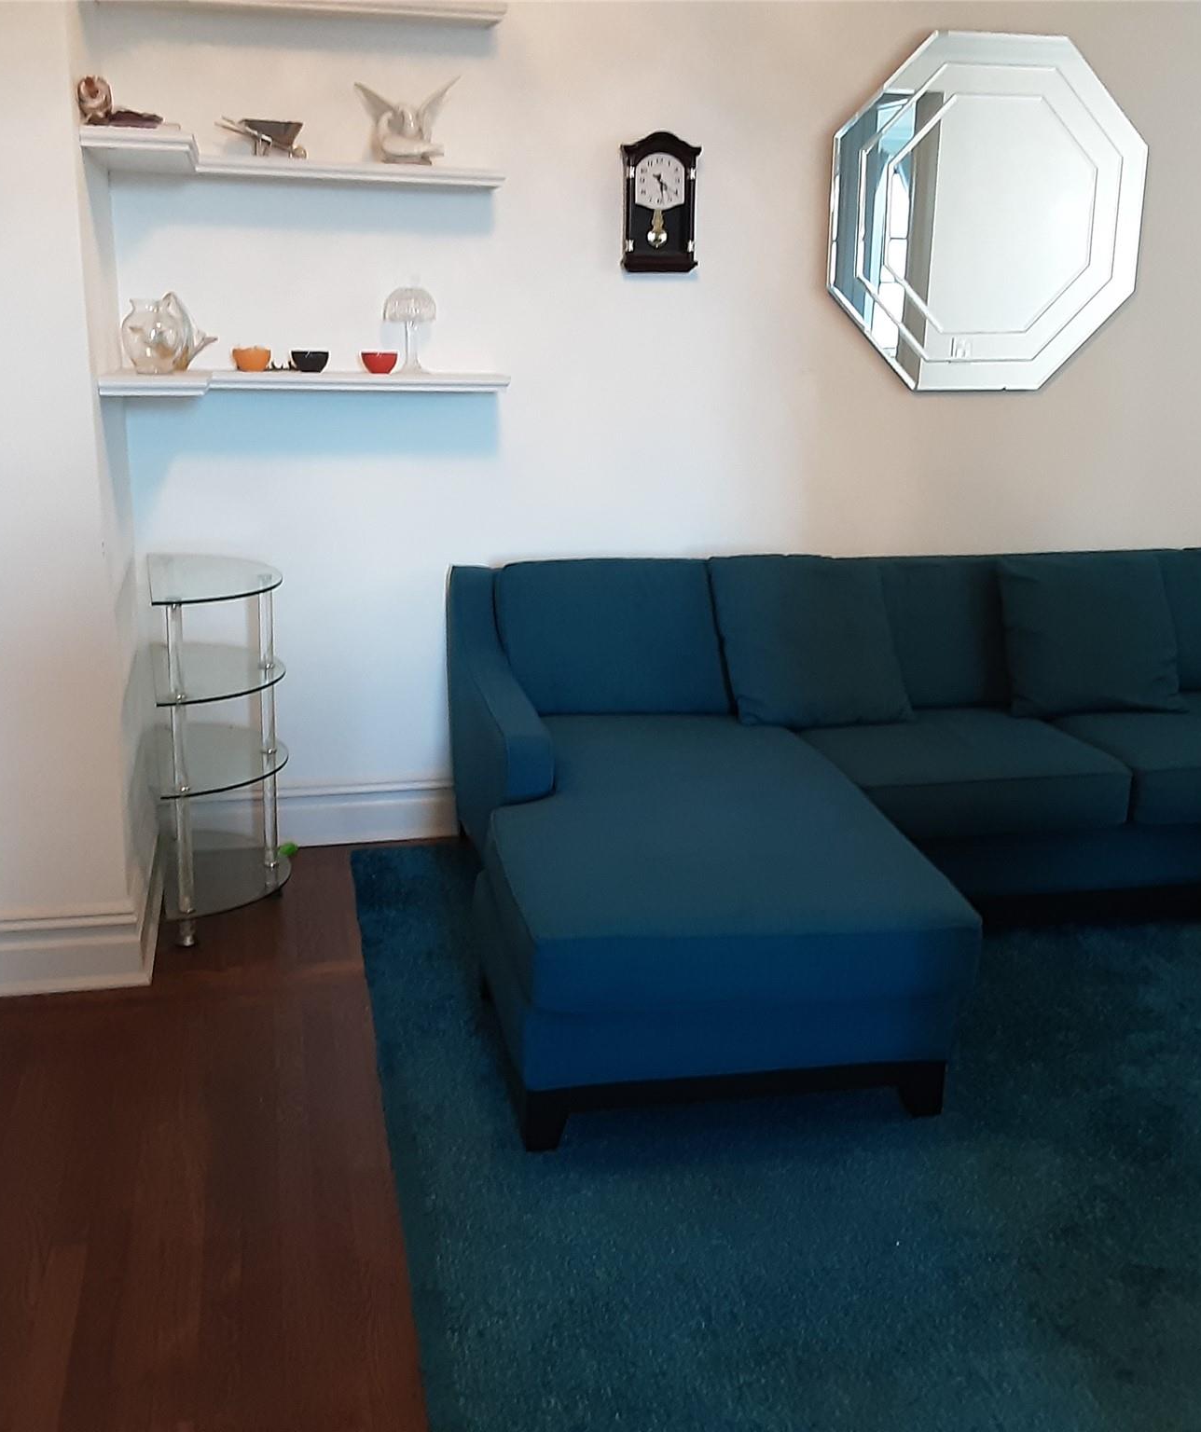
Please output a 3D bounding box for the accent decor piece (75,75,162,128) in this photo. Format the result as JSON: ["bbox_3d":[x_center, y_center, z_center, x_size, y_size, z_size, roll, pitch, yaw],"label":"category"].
[{"bbox_3d":[-1.034,-1.321,3.327,0.185,0.112,0.120,-3,15,-14],"label":"accent decor piece"}]

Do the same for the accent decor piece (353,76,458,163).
[{"bbox_3d":[-0.485,-1.468,3.828,0.250,0.196,0.125,-3,15,-14],"label":"accent decor piece"}]

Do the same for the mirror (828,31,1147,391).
[{"bbox_3d":[1.096,-1.396,4.324,0.945,0.955,0.025,-3,15,-14],"label":"mirror"}]

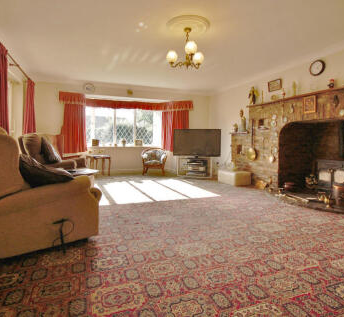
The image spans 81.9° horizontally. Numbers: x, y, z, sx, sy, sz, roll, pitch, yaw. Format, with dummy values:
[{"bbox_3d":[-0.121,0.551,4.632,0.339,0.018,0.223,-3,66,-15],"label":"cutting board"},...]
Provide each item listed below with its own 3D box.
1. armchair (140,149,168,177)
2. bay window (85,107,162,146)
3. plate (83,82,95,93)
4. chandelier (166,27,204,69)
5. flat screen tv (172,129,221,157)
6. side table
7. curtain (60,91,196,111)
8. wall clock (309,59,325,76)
[{"bbox_3d":[-0.459,0.105,5.200,0.660,0.720,0.620,-2,5,0],"label":"armchair"},{"bbox_3d":[-1.385,-0.882,5.550,2.100,1.180,0.400,-4,6,-22],"label":"bay window"},{"bbox_3d":[-1.909,-1.622,4.550,0.250,0.250,0.030,-4,6,-22],"label":"plate"},{"bbox_3d":[0.170,-1.399,2.500,0.480,0.520,0.480,-2,5,0],"label":"chandelier"},{"bbox_3d":[0.611,-0.371,4.750,1.140,0.670,0.090,0,5,12],"label":"flat screen tv"},{"bbox_3d":[-1.896,0.187,5.150,0.580,0.500,0.420,-4,6,-22],"label":"side table"},{"bbox_3d":[-0.993,-1.423,5.161,3.300,0.300,0.600,-4,6,-22],"label":"curtain"},{"bbox_3d":[2.300,-1.441,3.150,0.040,0.250,0.250,-4,6,-25],"label":"wall clock"}]

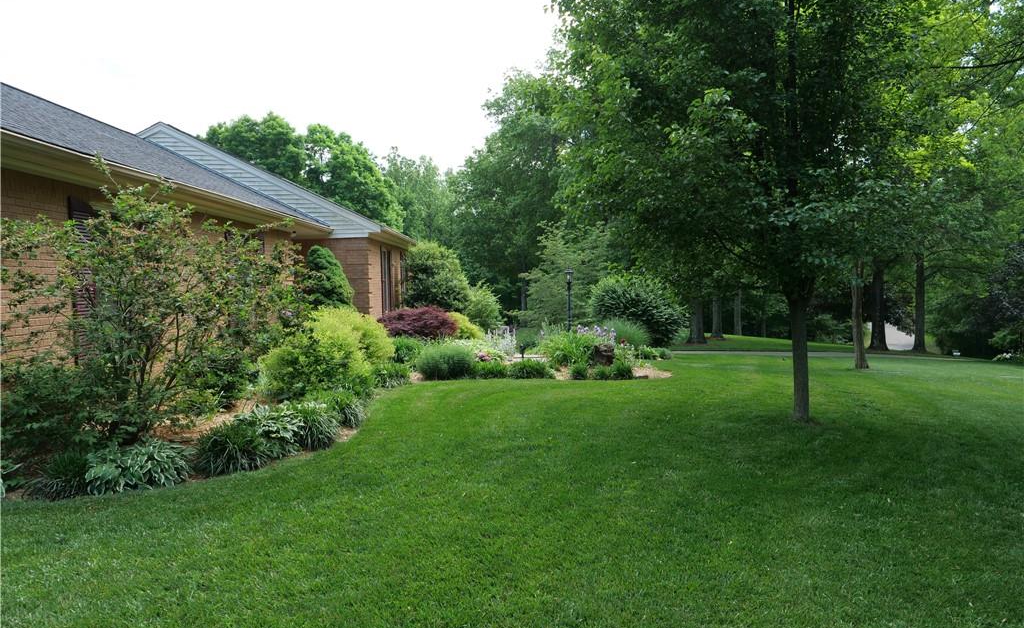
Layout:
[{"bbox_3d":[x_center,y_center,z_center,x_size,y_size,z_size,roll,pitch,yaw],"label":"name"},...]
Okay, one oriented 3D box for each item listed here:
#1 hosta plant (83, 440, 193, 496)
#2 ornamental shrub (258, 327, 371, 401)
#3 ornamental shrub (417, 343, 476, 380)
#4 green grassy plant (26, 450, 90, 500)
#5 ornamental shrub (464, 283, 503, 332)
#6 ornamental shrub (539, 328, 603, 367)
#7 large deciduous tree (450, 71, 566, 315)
[{"bbox_3d":[-2.938,1.152,5.569,0.800,0.360,0.660,-2,4,-26],"label":"hosta plant"},{"bbox_3d":[-2.834,0.686,10.244,1.480,1.013,1.300,-1,3,0],"label":"ornamental shrub"},{"bbox_3d":[-1.082,0.786,11.803,0.970,0.626,0.900,-1,3,0],"label":"ornamental shrub"},{"bbox_3d":[-3.442,1.177,5.400,0.500,0.310,0.480,0,3,0],"label":"green grassy plant"},{"bbox_3d":[-0.735,0.009,18.300,1.050,1.500,1.050,0,3,0],"label":"ornamental shrub"},{"bbox_3d":[1.148,0.613,13.700,1.250,0.700,1.050,0,3,0],"label":"ornamental shrub"},{"bbox_3d":[0.629,-6.747,41.716,8.600,14.886,8.000,-1,3,0],"label":"large deciduous tree"}]

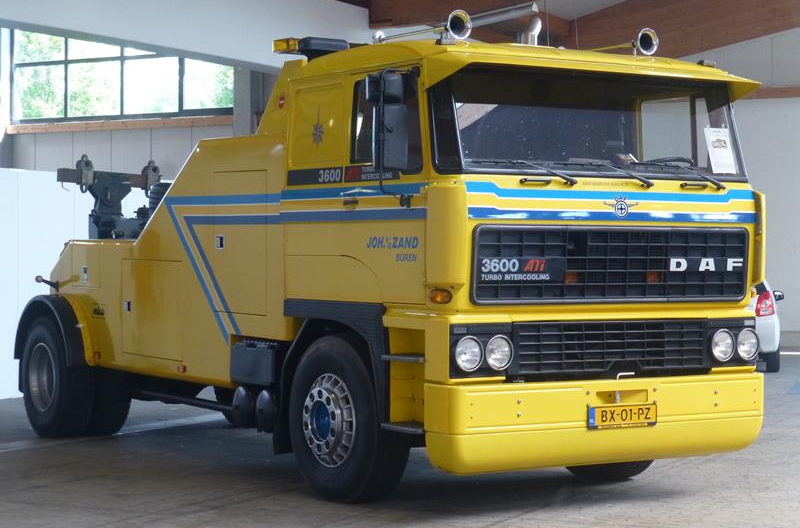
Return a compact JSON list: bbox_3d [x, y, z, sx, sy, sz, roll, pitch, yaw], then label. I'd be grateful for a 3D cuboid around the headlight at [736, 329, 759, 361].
[{"bbox_3d":[2.209,0.516,11.097,0.200,0.205,0.110,0,0,-33],"label":"headlight"}]

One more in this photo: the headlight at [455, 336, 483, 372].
[{"bbox_3d":[0.383,0.512,9.905,0.200,0.200,0.090,0,0,-33],"label":"headlight"}]

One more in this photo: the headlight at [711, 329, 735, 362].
[{"bbox_3d":[2.030,0.517,10.984,0.200,0.200,0.090,0,0,-33],"label":"headlight"}]

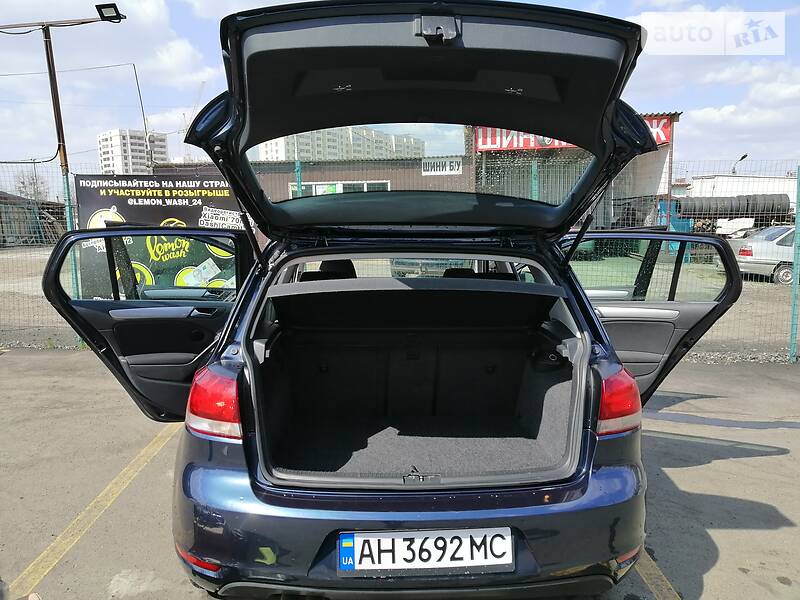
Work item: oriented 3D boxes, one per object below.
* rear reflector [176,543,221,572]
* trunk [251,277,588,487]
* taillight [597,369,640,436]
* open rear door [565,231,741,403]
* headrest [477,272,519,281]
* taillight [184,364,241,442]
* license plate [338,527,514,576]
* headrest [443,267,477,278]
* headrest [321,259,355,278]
[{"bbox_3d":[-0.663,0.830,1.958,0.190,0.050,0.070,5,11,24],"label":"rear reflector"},{"bbox_3d":[0.059,0.265,2.211,1.060,0.600,0.780,0,10,-3],"label":"trunk"},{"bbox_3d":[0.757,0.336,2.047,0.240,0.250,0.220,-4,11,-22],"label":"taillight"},{"bbox_3d":[1.325,0.137,3.416,1.030,1.070,0.180,4,11,21],"label":"open rear door"},{"bbox_3d":[0.385,-0.037,2.661,0.260,0.160,0.110,0,10,-3],"label":"headrest"},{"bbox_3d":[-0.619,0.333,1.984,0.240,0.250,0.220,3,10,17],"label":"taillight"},{"bbox_3d":[0.079,0.761,1.815,0.530,0.130,0.020,-1,4,-3],"label":"license plate"},{"bbox_3d":[0.354,-0.101,3.624,0.270,0.200,0.120,0,10,-3],"label":"headrest"},{"bbox_3d":[-0.365,-0.152,3.582,0.270,0.200,0.120,0,10,-3],"label":"headrest"}]

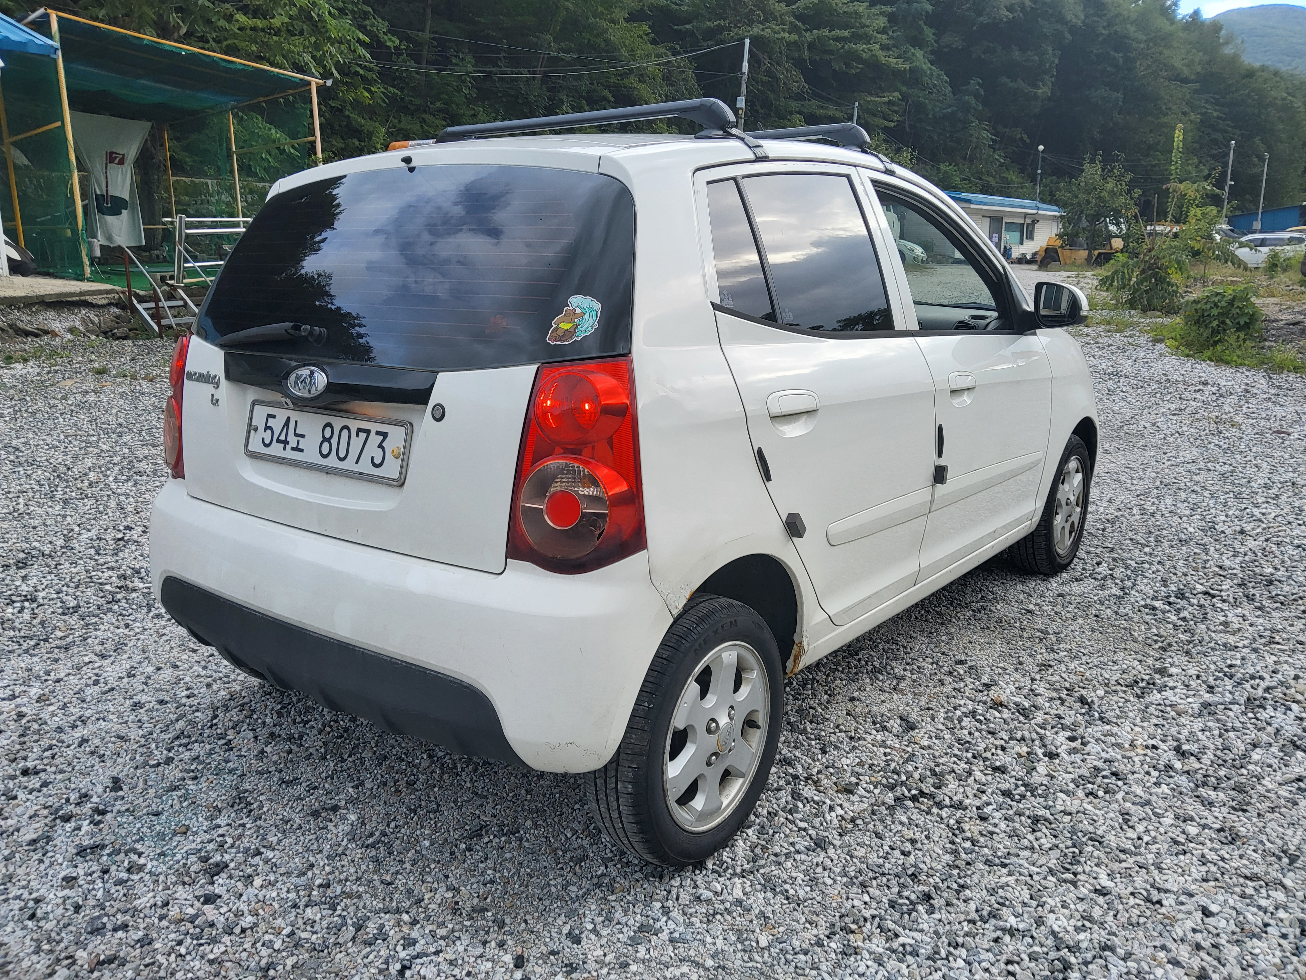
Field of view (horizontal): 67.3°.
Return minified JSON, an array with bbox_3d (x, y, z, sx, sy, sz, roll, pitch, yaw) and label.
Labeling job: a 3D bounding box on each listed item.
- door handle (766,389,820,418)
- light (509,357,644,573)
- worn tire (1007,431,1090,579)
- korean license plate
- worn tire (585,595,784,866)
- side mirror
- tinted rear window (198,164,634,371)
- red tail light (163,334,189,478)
[{"bbox_3d":[0.288,-0.181,1.998,0.040,0.054,0.200,9,16,37],"label":"door handle"},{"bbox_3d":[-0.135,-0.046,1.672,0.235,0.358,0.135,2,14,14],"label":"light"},{"bbox_3d":[1.550,0.043,3.841,0.167,0.547,0.547,9,16,37],"label":"worn tire"},{"bbox_3d":[-0.687,-0.103,2.021,0.540,0.128,0.025,9,6,37],"label":"korean license plate"},{"bbox_3d":[0.088,0.487,2.029,0.167,0.547,0.547,9,16,37],"label":"worn tire"},{"bbox_3d":[1.301,-0.589,3.123,0.170,0.145,0.120,9,16,37],"label":"side mirror"},{"bbox_3d":[-0.585,-0.466,2.078,1.430,0.482,0.102,9,-15,37],"label":"tinted rear window"},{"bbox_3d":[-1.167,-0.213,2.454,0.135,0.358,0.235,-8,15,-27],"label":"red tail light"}]

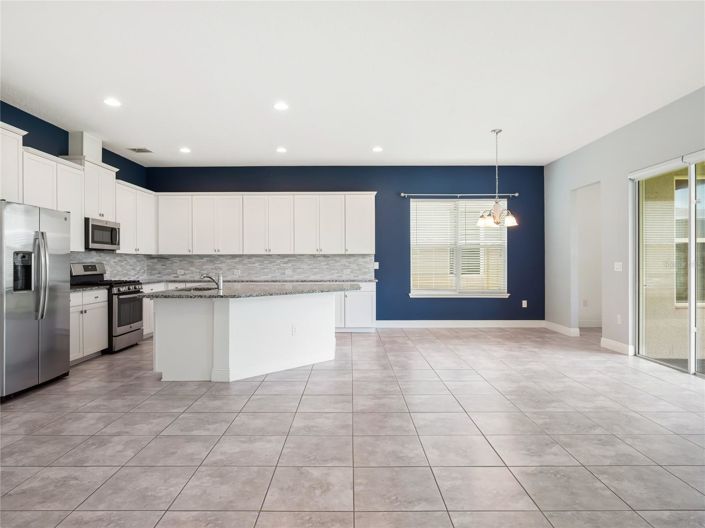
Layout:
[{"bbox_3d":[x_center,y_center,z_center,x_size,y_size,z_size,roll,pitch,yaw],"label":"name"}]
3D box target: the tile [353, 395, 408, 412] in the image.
[{"bbox_3d":[0.239,1.212,3.517,0.455,0.012,0.443,0,0,0],"label":"tile"}]

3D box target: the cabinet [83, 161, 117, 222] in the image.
[{"bbox_3d":[-3.730,-1.010,5.820,0.330,0.780,0.750,0,0,0],"label":"cabinet"}]

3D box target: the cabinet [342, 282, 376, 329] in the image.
[{"bbox_3d":[0.132,0.753,7.304,0.555,0.875,0.610,0,0,0],"label":"cabinet"}]

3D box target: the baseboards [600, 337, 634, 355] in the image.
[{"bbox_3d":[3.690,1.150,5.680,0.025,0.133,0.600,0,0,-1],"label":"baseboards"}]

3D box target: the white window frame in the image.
[{"bbox_3d":[2.010,-0.285,7.680,1.880,1.860,0.110,0,0,0],"label":"white window frame"}]

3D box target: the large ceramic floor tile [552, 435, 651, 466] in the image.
[{"bbox_3d":[1.630,1.225,2.672,0.458,0.010,0.445,0,0,0],"label":"large ceramic floor tile"}]

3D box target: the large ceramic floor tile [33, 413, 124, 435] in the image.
[{"bbox_3d":[-2.047,1.218,3.085,0.455,0.012,0.443,0,0,0],"label":"large ceramic floor tile"}]

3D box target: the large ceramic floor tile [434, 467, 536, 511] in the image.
[{"bbox_3d":[0.700,1.222,2.222,0.457,0.015,0.448,0,0,0],"label":"large ceramic floor tile"}]

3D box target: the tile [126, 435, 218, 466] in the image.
[{"bbox_3d":[-1.146,1.215,2.652,0.460,0.010,0.436,0,0,0],"label":"tile"}]

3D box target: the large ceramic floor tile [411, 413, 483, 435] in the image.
[{"bbox_3d":[0.695,1.212,3.080,0.455,0.012,0.443,0,0,0],"label":"large ceramic floor tile"}]

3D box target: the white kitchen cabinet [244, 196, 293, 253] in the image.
[{"bbox_3d":[-1.520,-0.715,7.500,0.920,1.080,0.330,0,0,0],"label":"white kitchen cabinet"}]

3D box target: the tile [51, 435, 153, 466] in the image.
[{"bbox_3d":[-1.591,1.218,2.648,0.455,0.012,0.443,0,0,0],"label":"tile"}]

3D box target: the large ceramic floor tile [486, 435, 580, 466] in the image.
[{"bbox_3d":[1.158,1.222,2.665,0.457,0.015,0.448,0,0,0],"label":"large ceramic floor tile"}]

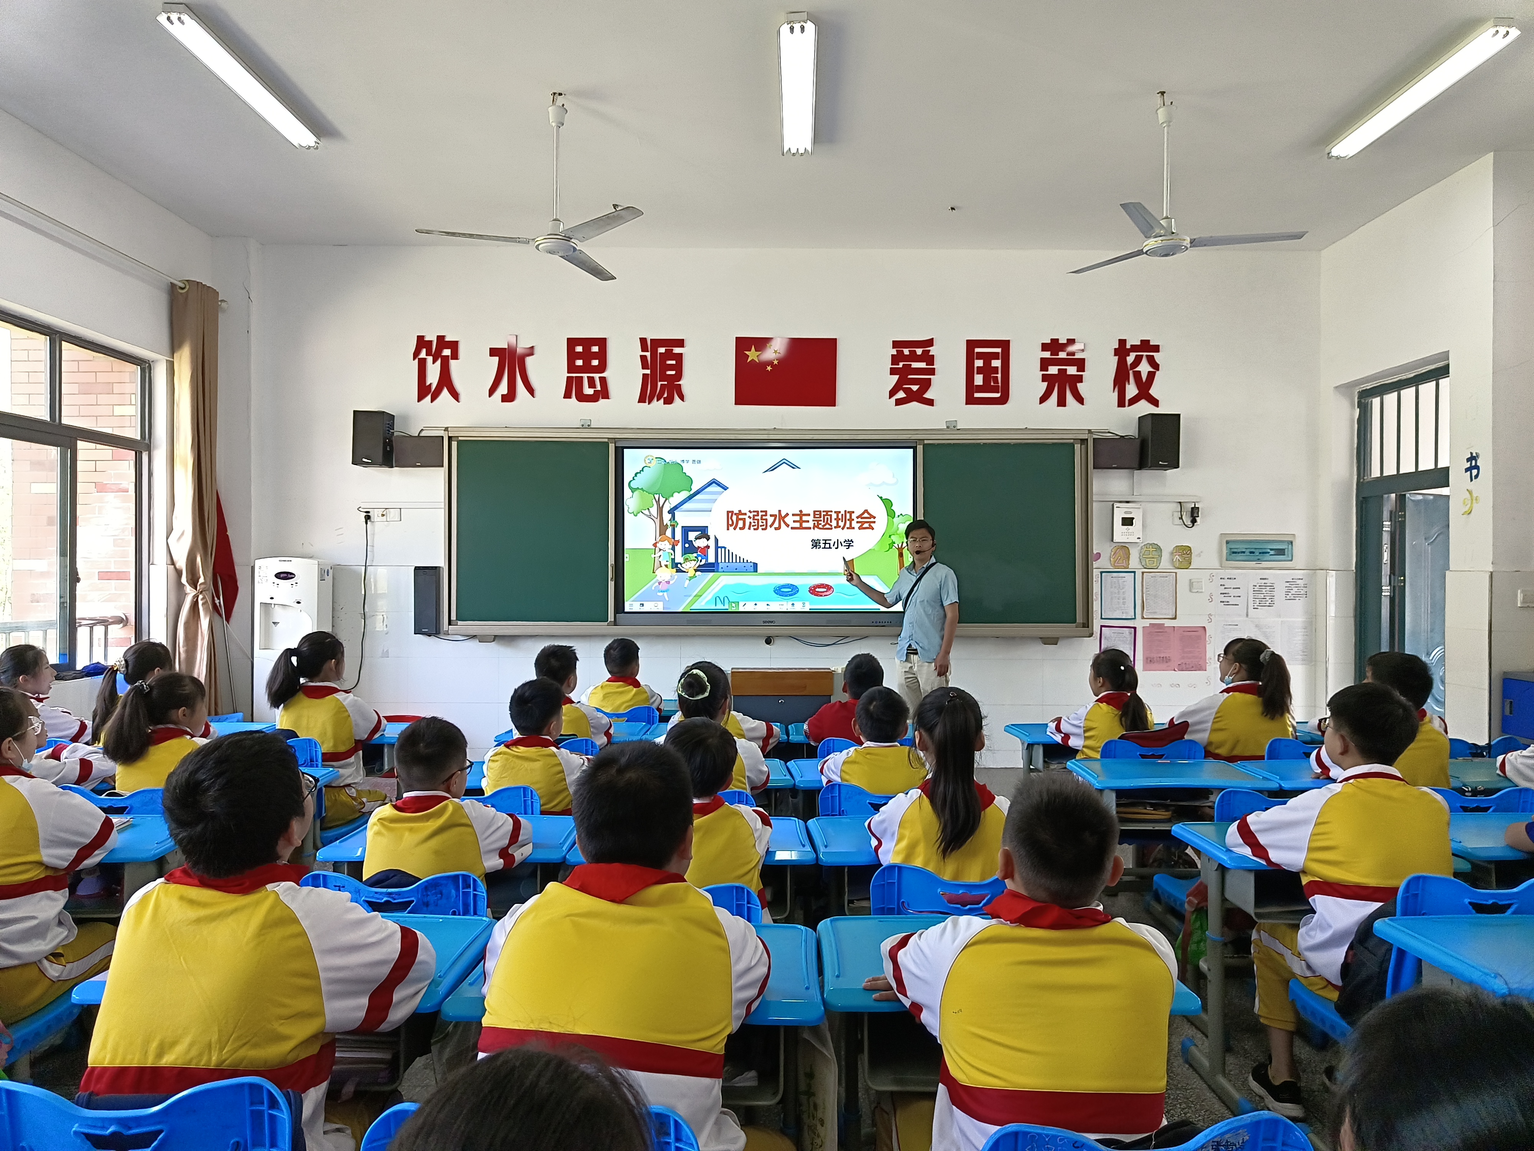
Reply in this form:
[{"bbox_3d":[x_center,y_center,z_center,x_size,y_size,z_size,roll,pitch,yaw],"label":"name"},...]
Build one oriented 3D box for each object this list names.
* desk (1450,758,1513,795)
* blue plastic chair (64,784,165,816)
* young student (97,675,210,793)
[{"bbox_3d":[2.580,1.025,3.560,0.610,0.690,0.400,0,0,0],"label":"desk"},{"bbox_3d":[-1.980,0.990,3.270,0.420,0.730,0.450,0,0,3],"label":"blue plastic chair"},{"bbox_3d":[-1.830,0.810,3.100,0.400,1.020,0.580,0,0,20],"label":"young student"}]

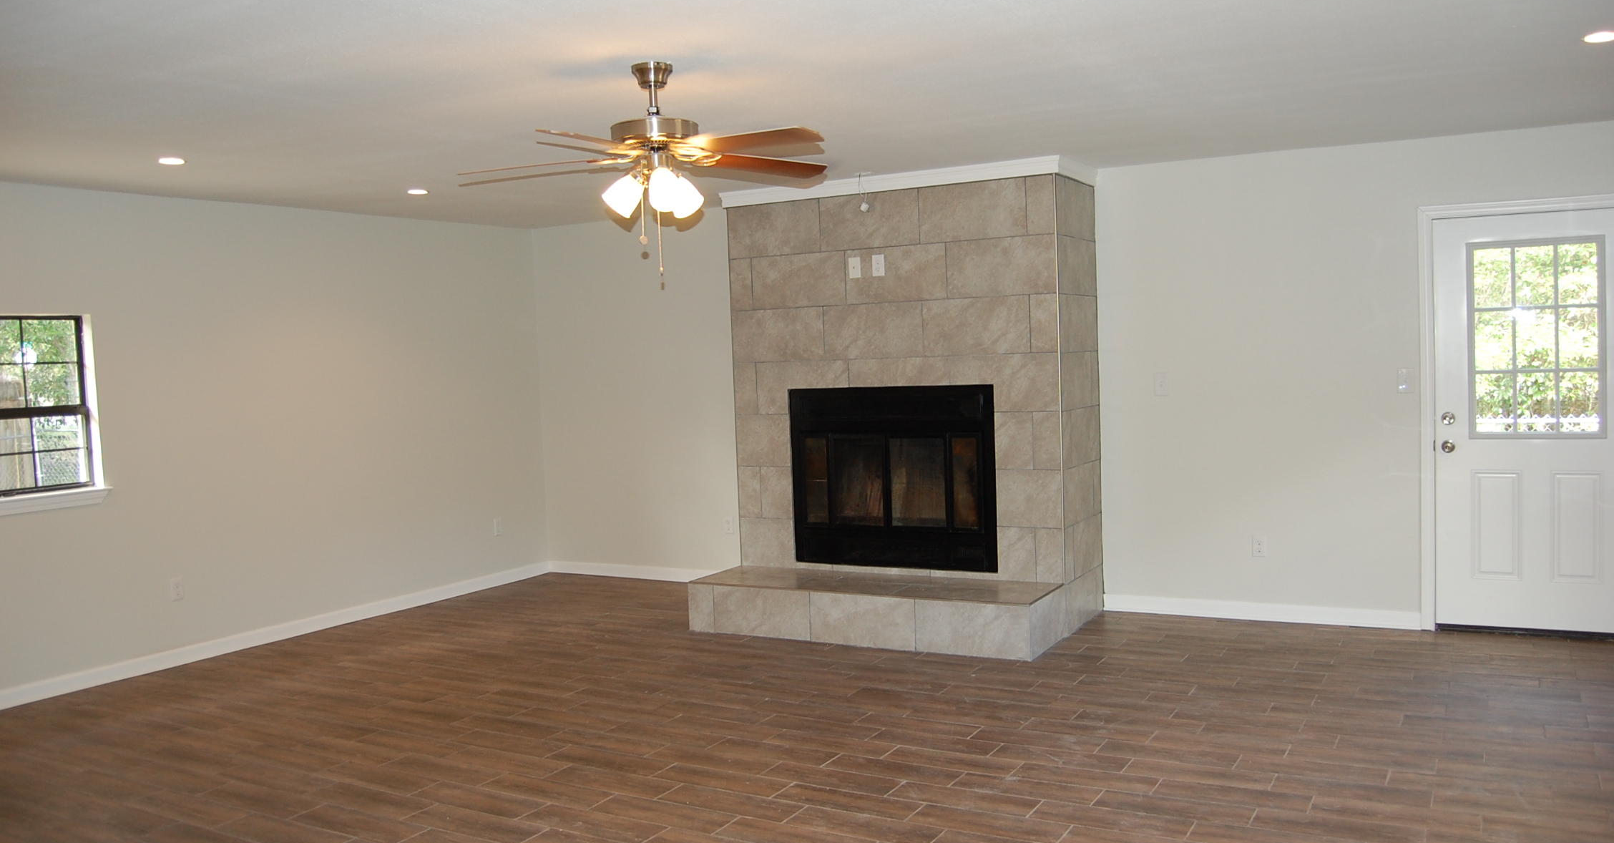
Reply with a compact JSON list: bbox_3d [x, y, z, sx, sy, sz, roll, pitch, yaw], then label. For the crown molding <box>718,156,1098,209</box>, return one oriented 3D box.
[{"bbox_3d":[0.548,-1.306,6.812,2.042,0.090,0.761,0,4,29],"label":"crown molding"}]

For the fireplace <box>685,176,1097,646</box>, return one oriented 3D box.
[{"bbox_3d":[0.478,-0.066,6.674,1.952,2.364,1.237,0,4,29],"label":"fireplace"}]

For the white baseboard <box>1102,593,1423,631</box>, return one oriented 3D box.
[{"bbox_3d":[2.378,1.017,6.390,1.629,0.092,0.018,0,4,29],"label":"white baseboard"}]

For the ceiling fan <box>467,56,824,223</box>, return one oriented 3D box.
[{"bbox_3d":[-0.488,-0.893,3.896,1.310,0.520,1.310,0,4,29],"label":"ceiling fan"}]

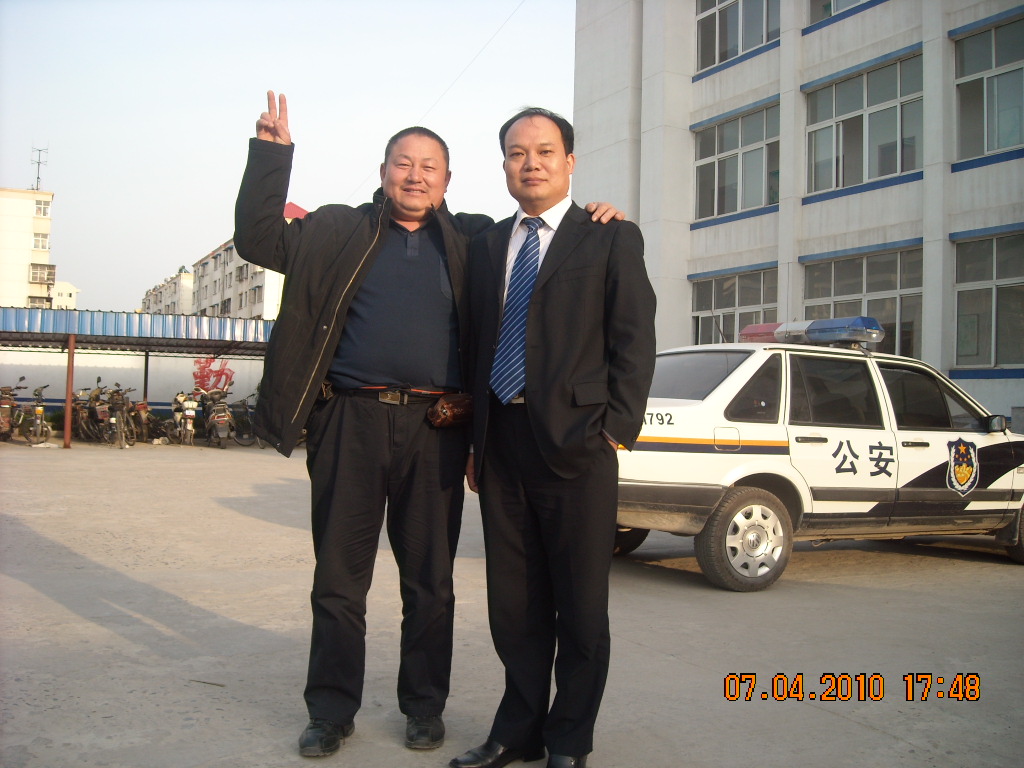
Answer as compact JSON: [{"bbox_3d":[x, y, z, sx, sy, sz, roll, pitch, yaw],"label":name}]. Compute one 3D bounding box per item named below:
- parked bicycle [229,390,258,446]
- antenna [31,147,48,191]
[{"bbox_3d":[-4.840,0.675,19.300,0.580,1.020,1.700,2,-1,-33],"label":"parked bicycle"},{"bbox_3d":[-40.200,-18.400,88.000,1.500,3.900,1.400,2,-1,-25],"label":"antenna"}]

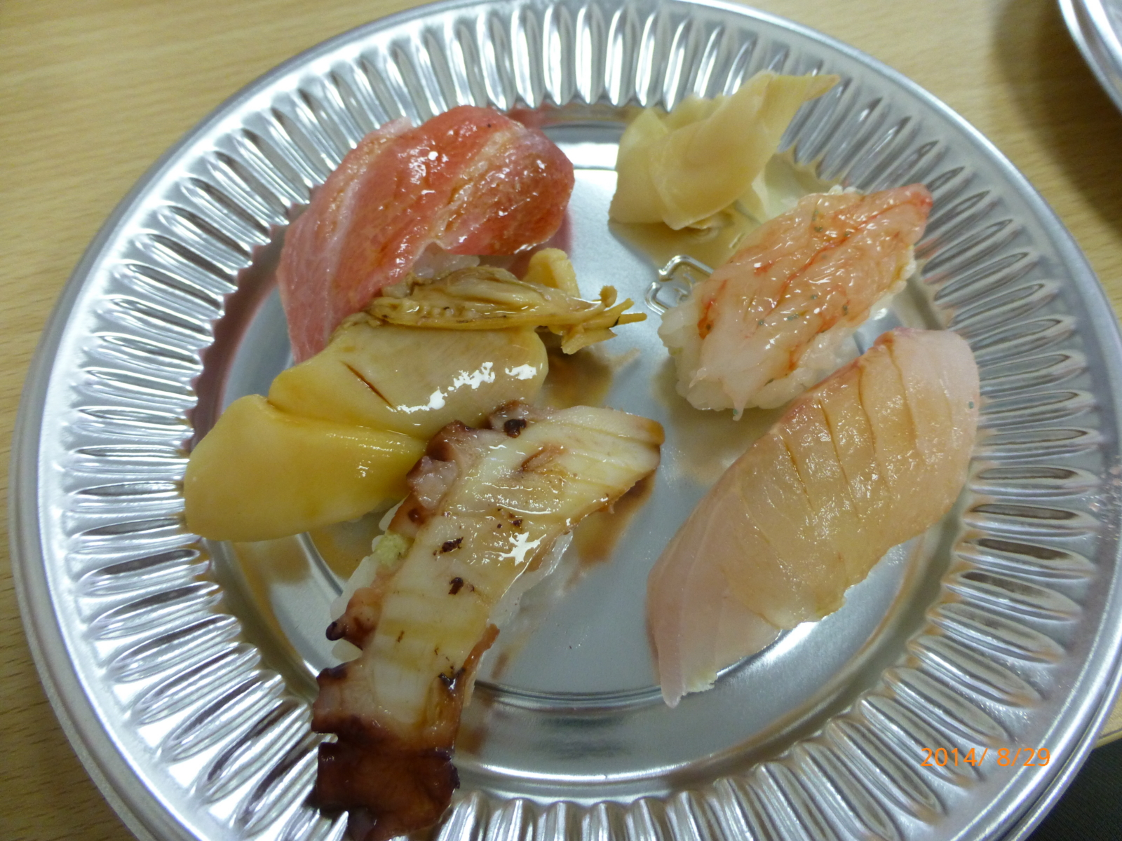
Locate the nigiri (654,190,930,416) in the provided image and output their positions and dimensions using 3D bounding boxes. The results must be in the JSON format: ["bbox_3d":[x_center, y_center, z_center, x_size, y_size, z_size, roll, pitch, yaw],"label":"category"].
[{"bbox_3d":[0.055,-0.033,0.175,0.068,0.030,0.031,-36,69,-14],"label":"nigiri"}]

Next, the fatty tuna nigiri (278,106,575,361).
[{"bbox_3d":[-0.034,-0.049,0.185,0.076,0.032,0.037,-33,68,-12],"label":"fatty tuna nigiri"}]

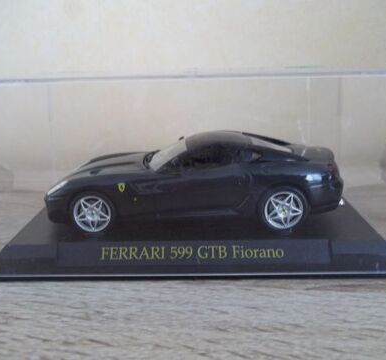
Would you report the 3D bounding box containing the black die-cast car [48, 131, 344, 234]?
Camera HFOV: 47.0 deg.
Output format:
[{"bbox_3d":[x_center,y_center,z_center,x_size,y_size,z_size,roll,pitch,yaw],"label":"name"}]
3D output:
[{"bbox_3d":[-0.001,-0.002,0.165,0.108,0.031,0.046,-1,15,1],"label":"black die-cast car"}]

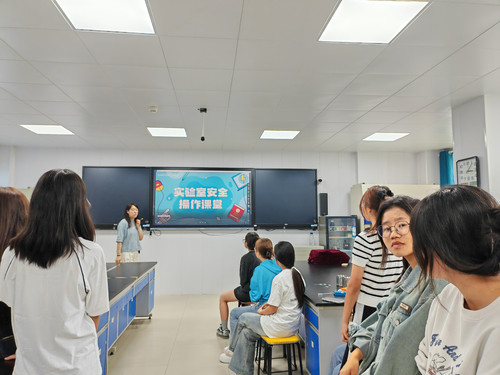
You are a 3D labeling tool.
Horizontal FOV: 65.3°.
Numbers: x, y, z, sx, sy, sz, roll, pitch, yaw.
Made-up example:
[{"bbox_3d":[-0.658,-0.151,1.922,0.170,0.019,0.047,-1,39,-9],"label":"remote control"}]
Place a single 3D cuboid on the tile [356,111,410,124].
[{"bbox_3d":[1.788,-0.961,5.310,0.600,0.025,0.600,0,-5,-6],"label":"tile"}]

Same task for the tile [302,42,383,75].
[{"bbox_3d":[0.779,-1.114,3.370,0.600,0.020,0.600,0,-5,-5],"label":"tile"}]

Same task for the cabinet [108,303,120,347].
[{"bbox_3d":[-1.494,1.320,3.793,0.350,0.480,0.430,0,-5,-6],"label":"cabinet"}]

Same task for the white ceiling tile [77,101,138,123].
[{"bbox_3d":[-1.794,-0.983,4.951,0.600,0.025,0.600,0,-5,-6],"label":"white ceiling tile"}]

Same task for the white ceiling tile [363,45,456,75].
[{"bbox_3d":[1.376,-1.109,3.427,0.600,0.020,0.600,0,-5,-5],"label":"white ceiling tile"}]

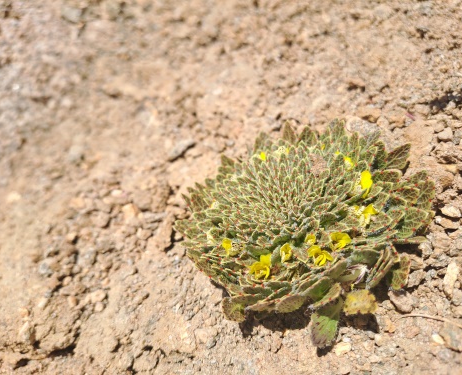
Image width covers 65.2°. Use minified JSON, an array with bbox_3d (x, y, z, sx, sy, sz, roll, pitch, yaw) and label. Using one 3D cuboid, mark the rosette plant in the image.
[{"bbox_3d":[0.023,0.009,0.130,0.086,0.034,0.090,-15,44,0],"label":"rosette plant"}]

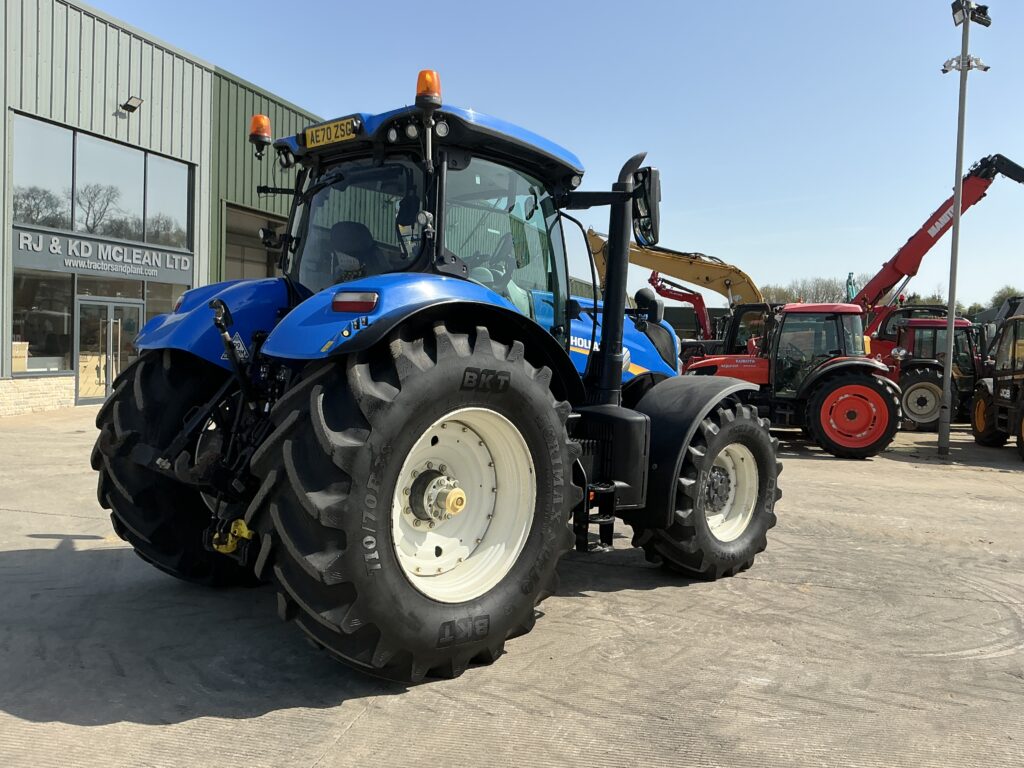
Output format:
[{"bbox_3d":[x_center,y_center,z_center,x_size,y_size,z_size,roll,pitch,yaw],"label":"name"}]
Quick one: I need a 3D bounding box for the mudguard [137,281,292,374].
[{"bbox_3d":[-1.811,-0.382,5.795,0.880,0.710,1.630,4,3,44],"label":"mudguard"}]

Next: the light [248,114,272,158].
[{"bbox_3d":[-1.741,-1.713,5.733,0.150,0.290,0.150,4,3,44],"label":"light"}]

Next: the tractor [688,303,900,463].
[{"bbox_3d":[5.366,-0.135,15.850,4.100,2.720,2.000,3,3,26],"label":"tractor"}]

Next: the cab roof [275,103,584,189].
[{"bbox_3d":[-0.583,-1.576,5.733,1.600,0.370,1.660,4,3,44],"label":"cab roof"}]

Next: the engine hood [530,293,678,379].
[{"bbox_3d":[0.573,-0.352,6.937,0.880,0.680,2.020,4,3,44],"label":"engine hood"}]

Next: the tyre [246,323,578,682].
[{"bbox_3d":[-0.451,0.585,4.579,0.710,1.885,1.930,4,3,44],"label":"tyre"}]

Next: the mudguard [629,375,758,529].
[{"bbox_3d":[1.356,0.464,6.426,0.550,1.040,1.230,4,3,44],"label":"mudguard"}]

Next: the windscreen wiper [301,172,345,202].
[{"bbox_3d":[-1.241,-1.281,5.416,0.540,0.160,0.100,4,3,44],"label":"windscreen wiper"}]

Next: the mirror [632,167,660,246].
[{"bbox_3d":[0.888,-1.175,5.483,0.100,0.510,0.230,1,3,-22],"label":"mirror"}]

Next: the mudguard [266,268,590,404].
[{"bbox_3d":[-0.438,-0.253,4.597,0.800,0.720,1.800,4,3,44],"label":"mudguard"}]

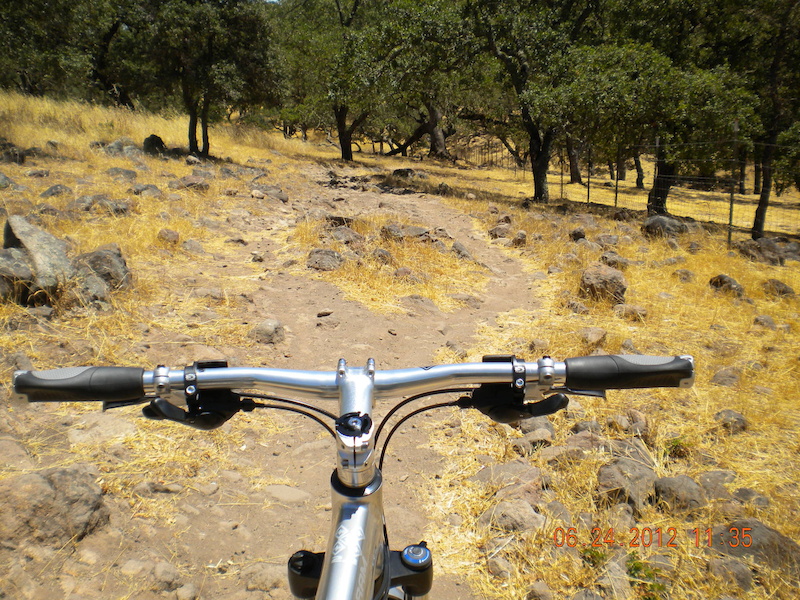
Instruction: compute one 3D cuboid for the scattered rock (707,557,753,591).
[{"bbox_3d":[0.929,0.771,2.280,0.135,0.075,0.100,-1,12,0],"label":"scattered rock"}]

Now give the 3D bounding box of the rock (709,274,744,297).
[{"bbox_3d":[2.835,-0.115,7.015,0.303,0.228,0.258,4,11,22],"label":"rock"}]

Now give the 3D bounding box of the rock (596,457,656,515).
[{"bbox_3d":[0.801,0.656,2.860,0.210,0.135,0.190,3,10,16],"label":"rock"}]

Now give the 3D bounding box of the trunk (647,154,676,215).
[{"bbox_3d":[4.696,-2.080,14.458,0.520,1.101,0.450,3,10,18],"label":"trunk"}]

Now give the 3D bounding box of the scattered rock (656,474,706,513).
[{"bbox_3d":[0.995,0.686,2.870,0.190,0.100,0.150,4,11,20],"label":"scattered rock"}]

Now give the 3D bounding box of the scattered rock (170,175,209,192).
[{"bbox_3d":[-3.802,-2.098,14.577,0.739,0.337,0.554,-3,10,-14],"label":"scattered rock"}]

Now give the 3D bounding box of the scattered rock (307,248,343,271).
[{"bbox_3d":[-0.756,-0.398,8.181,0.369,0.226,0.277,-1,10,-5],"label":"scattered rock"}]

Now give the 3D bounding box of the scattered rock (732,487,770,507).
[{"bbox_3d":[1.252,0.700,2.880,0.135,0.055,0.090,5,11,24],"label":"scattered rock"}]

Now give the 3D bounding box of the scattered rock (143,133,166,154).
[{"bbox_3d":[-6.525,-4.133,21.500,0.620,0.500,0.500,-3,10,-16],"label":"scattered rock"}]

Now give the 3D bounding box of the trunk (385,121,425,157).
[{"bbox_3d":[0.225,-5.556,28.000,1.380,1.170,0.800,-1,12,0],"label":"trunk"}]

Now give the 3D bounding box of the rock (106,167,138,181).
[{"bbox_3d":[-5.027,-2.283,14.600,0.520,0.220,0.380,-3,11,-18],"label":"rock"}]

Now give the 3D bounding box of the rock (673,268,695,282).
[{"bbox_3d":[2.418,-0.209,6.900,0.190,0.100,0.150,-1,12,0],"label":"rock"}]

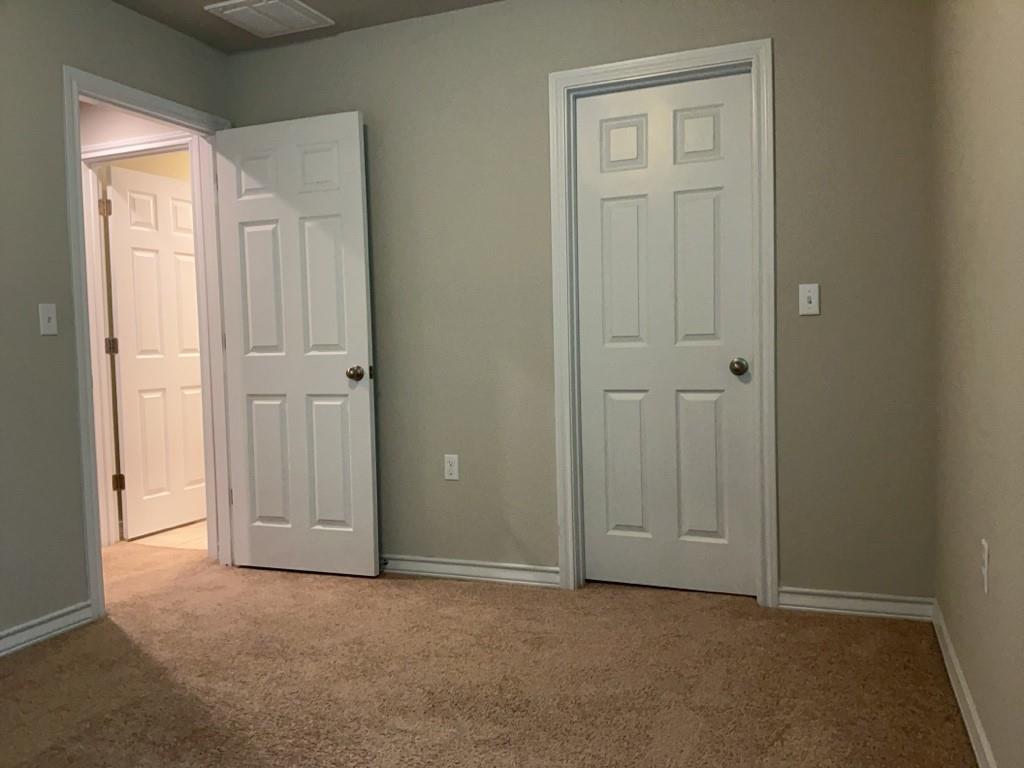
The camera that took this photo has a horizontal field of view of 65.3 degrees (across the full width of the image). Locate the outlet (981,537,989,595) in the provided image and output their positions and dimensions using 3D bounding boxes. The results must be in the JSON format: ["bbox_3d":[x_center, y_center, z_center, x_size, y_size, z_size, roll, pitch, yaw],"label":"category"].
[{"bbox_3d":[1.076,0.414,1.815,0.014,0.114,0.070,0,3,22],"label":"outlet"}]

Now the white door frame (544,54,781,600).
[{"bbox_3d":[0.591,-0.204,3.142,0.860,2.090,0.110,0,3,22],"label":"white door frame"}]

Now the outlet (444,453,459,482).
[{"bbox_3d":[-0.266,0.366,3.484,0.070,0.114,0.014,0,3,22],"label":"outlet"}]

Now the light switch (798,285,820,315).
[{"bbox_3d":[1.075,-0.307,2.886,0.070,0.114,0.016,0,3,22],"label":"light switch"}]

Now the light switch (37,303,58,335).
[{"bbox_3d":[-1.705,-0.236,2.941,0.016,0.114,0.070,0,3,22],"label":"light switch"}]

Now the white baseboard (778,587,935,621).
[{"bbox_3d":[1.241,0.793,2.889,0.525,0.085,0.016,0,3,22],"label":"white baseboard"}]

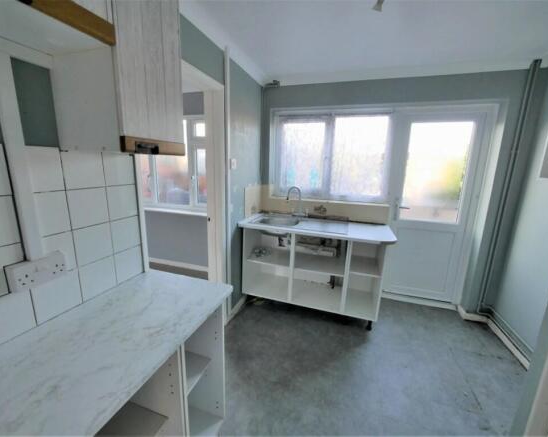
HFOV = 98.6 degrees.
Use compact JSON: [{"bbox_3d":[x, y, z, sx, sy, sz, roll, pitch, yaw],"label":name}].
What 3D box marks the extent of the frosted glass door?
[{"bbox_3d":[1.621,-0.069,2.526,0.730,1.955,0.065,5,13,17],"label":"frosted glass door"}]

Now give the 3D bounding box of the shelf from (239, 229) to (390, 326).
[{"bbox_3d":[0.390,0.460,2.501,1.320,0.735,0.575,6,13,16],"label":"shelf"}]

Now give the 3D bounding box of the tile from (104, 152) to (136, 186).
[{"bbox_3d":[-0.694,-0.224,1.056,0.010,0.150,0.150,6,13,16],"label":"tile"}]

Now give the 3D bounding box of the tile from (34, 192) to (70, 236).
[{"bbox_3d":[-0.782,-0.019,0.831,0.010,0.150,0.102,6,13,16],"label":"tile"}]

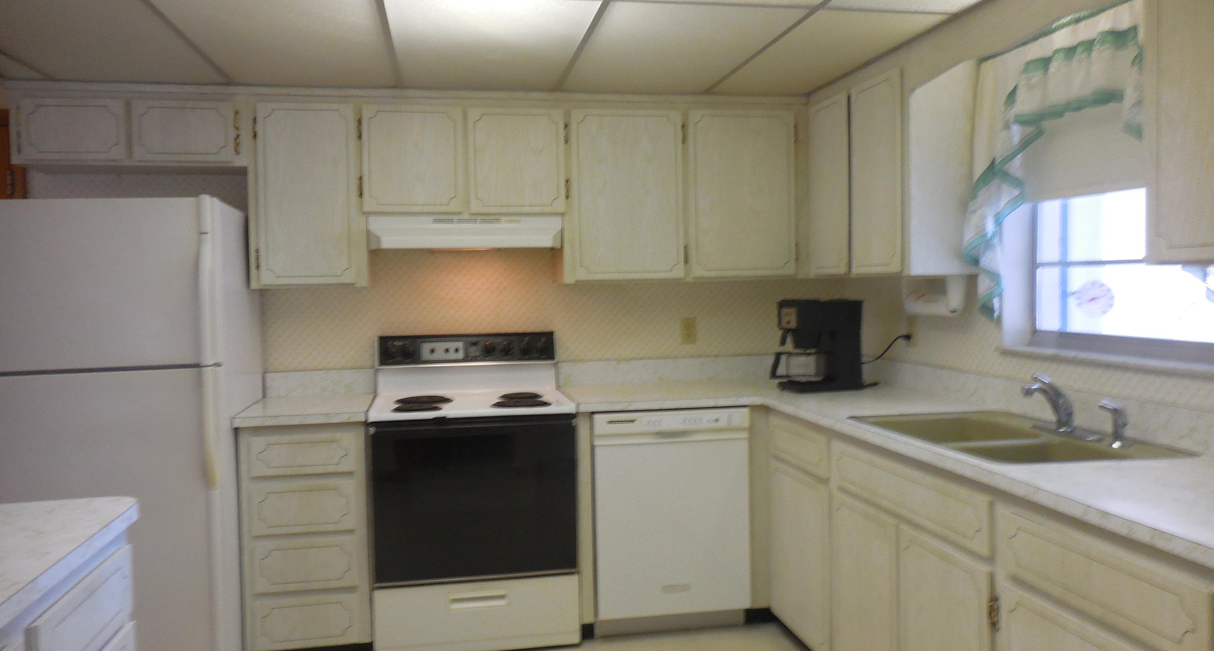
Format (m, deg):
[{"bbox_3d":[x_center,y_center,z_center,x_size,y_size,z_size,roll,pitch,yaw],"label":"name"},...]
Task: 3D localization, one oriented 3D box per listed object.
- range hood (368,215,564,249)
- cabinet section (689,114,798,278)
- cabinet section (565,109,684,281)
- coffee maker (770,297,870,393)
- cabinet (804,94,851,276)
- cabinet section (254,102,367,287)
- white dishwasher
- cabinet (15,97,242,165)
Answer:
[{"bbox_3d":[-0.568,-0.367,3.549,0.756,0.138,0.470,-2,2,-10],"label":"range hood"},{"bbox_3d":[0.539,-0.552,3.839,0.470,0.712,0.330,-2,2,-10],"label":"cabinet section"},{"bbox_3d":[0.050,-0.535,3.749,0.485,0.705,0.330,-2,2,-10],"label":"cabinet section"},{"bbox_3d":[0.842,0.080,3.580,0.345,0.365,0.180,-2,3,-18],"label":"coffee maker"},{"bbox_3d":[1.027,-0.557,3.541,0.326,0.712,0.385,-2,2,-10],"label":"cabinet"},{"bbox_3d":[-1.163,-0.504,3.526,0.411,0.708,0.330,-2,2,-10],"label":"cabinet section"},{"bbox_3d":[0.205,0.720,3.646,0.609,0.820,0.600,-2,2,-10],"label":"white dishwasher"},{"bbox_3d":[-1.784,-0.720,3.379,0.795,0.247,0.342,-2,2,-10],"label":"cabinet"}]

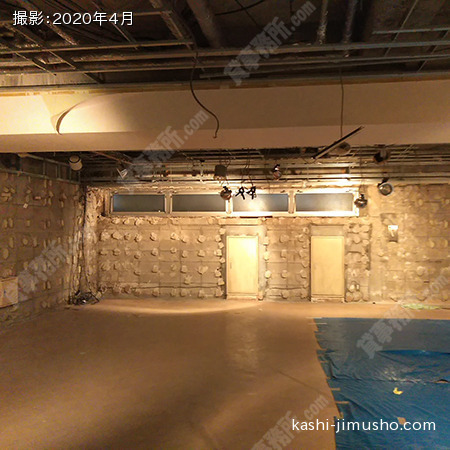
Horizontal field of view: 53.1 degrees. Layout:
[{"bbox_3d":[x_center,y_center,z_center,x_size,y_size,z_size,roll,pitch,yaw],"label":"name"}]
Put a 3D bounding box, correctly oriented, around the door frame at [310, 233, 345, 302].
[{"bbox_3d":[1.991,0.847,8.720,0.660,1.280,0.100,0,1,9],"label":"door frame"}]

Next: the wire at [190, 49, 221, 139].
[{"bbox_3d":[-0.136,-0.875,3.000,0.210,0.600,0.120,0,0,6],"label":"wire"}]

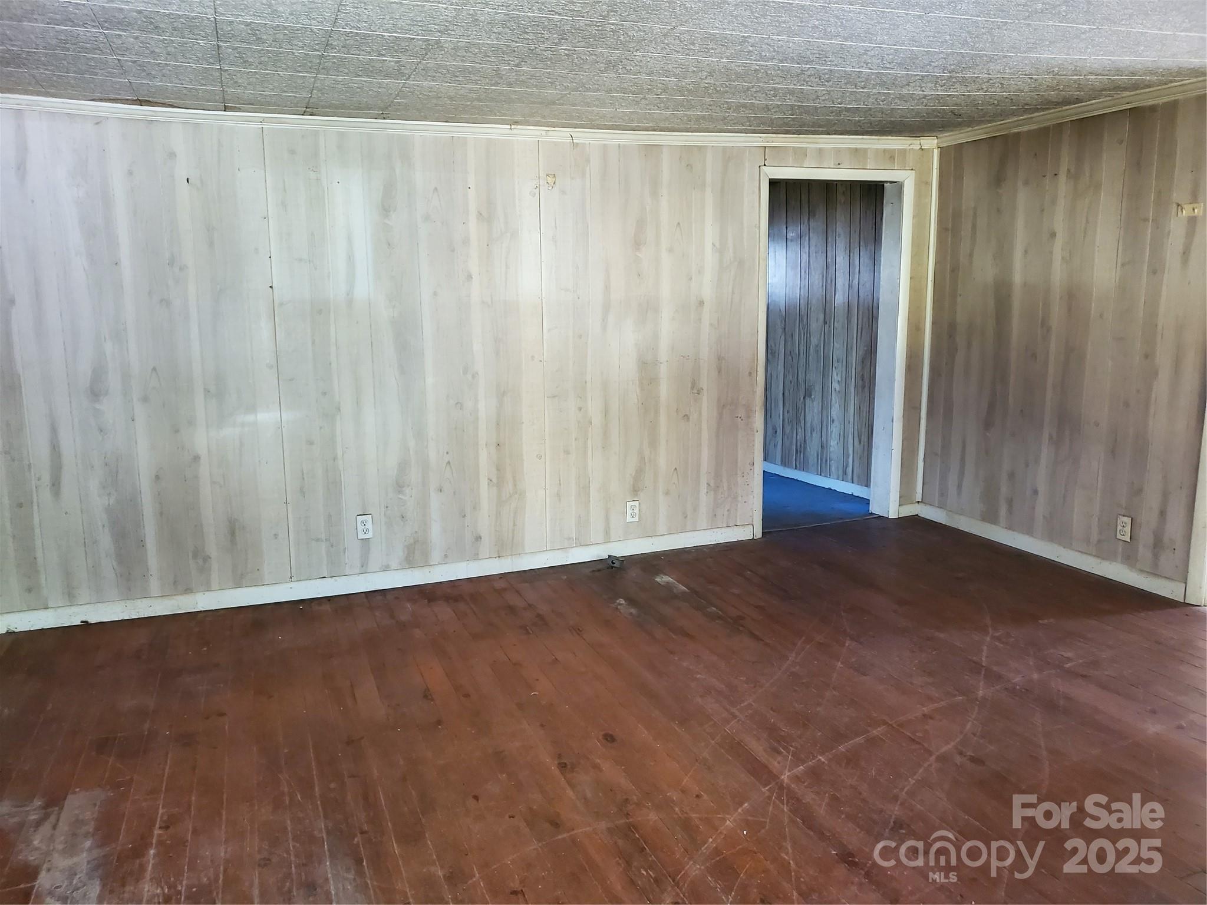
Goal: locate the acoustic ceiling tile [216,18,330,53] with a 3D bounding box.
[{"bbox_3d":[-0.965,-1.222,2.646,0.305,0.015,0.305,-5,11,-21],"label":"acoustic ceiling tile"}]

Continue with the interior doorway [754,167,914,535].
[{"bbox_3d":[1.248,-0.552,5.071,0.956,1.969,0.170,-5,11,-21],"label":"interior doorway"}]

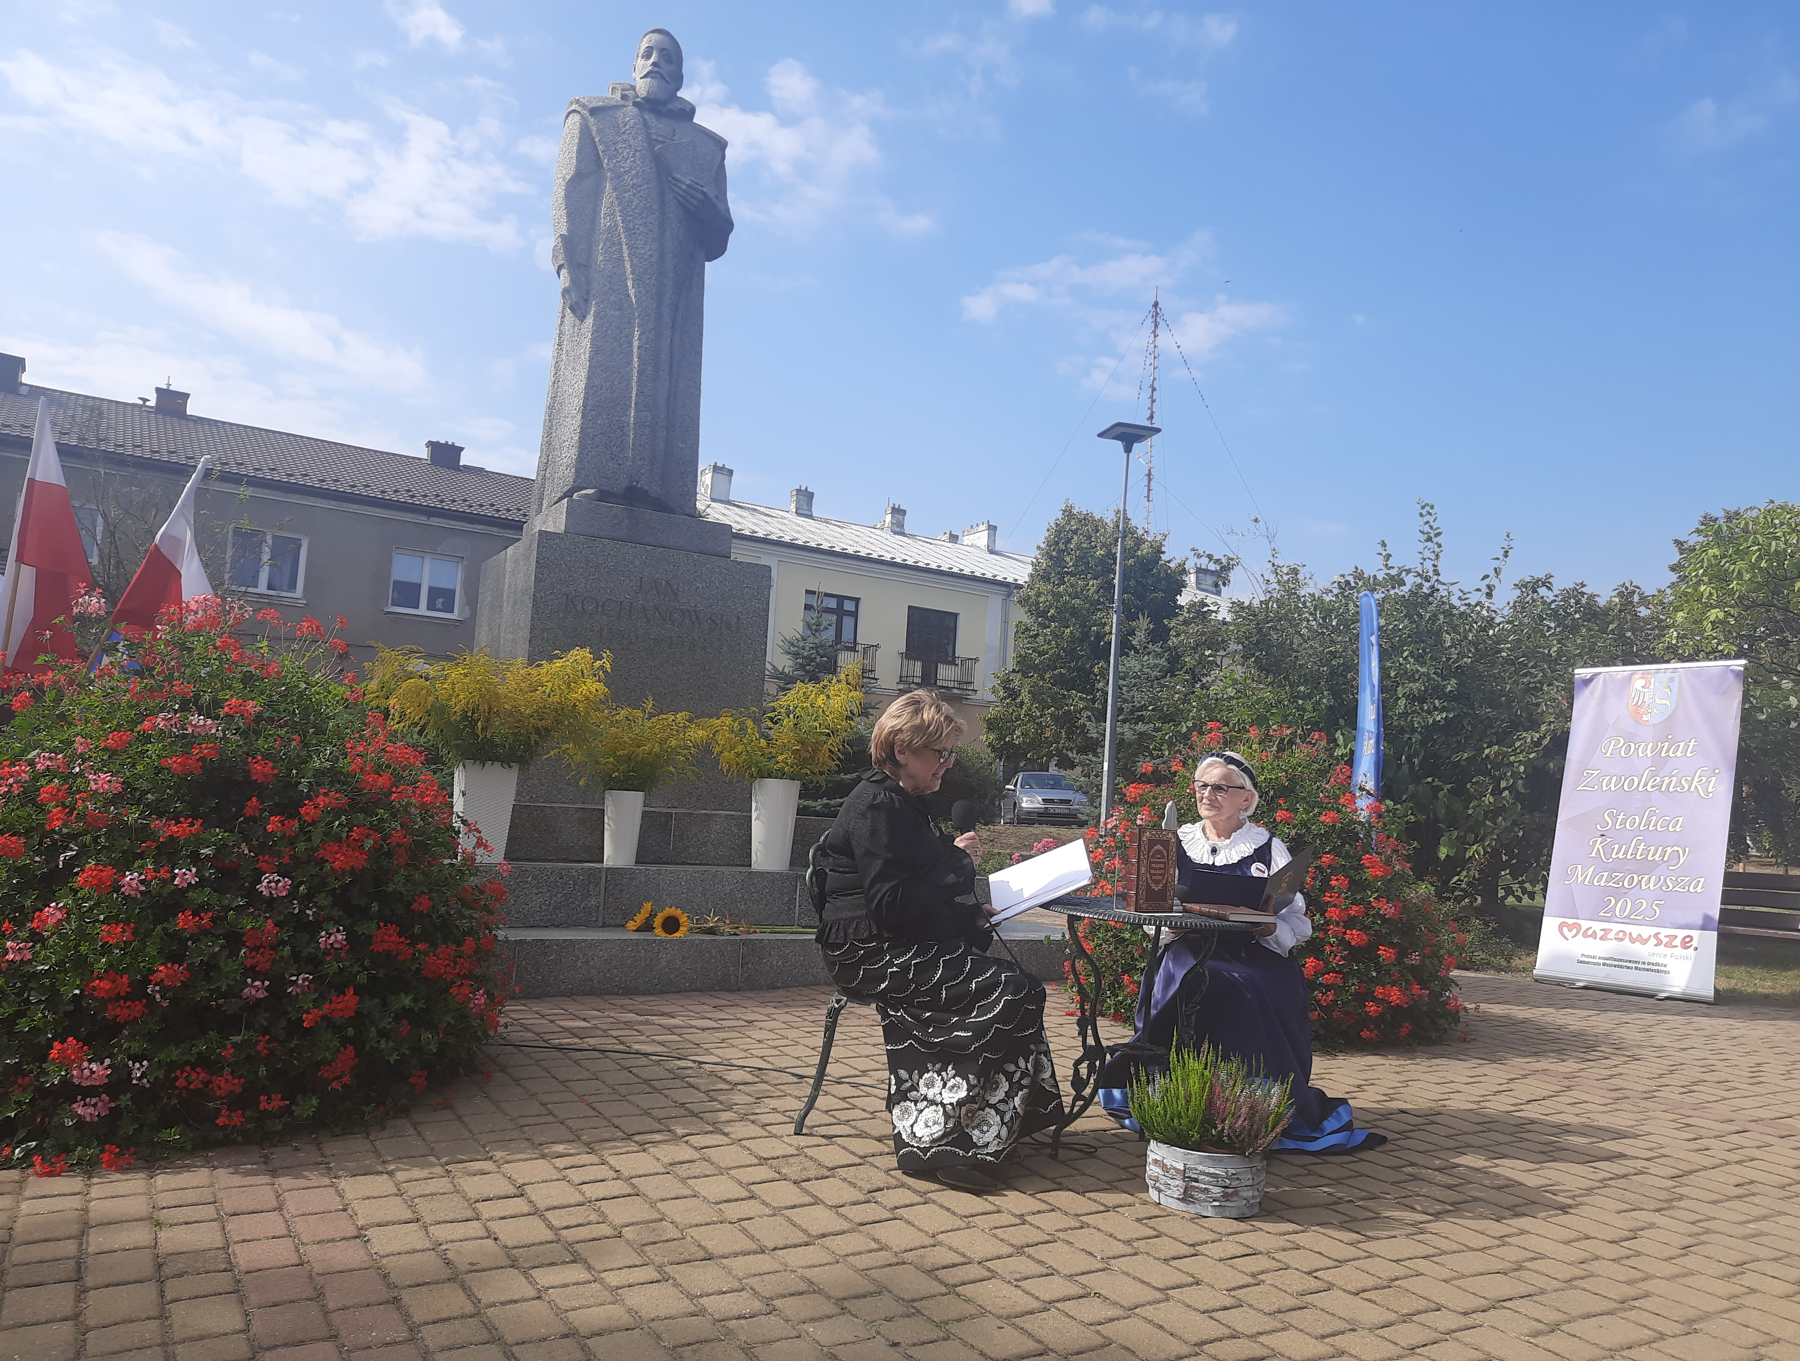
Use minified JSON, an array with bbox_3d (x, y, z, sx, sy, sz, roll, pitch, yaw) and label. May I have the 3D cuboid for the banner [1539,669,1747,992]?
[{"bbox_3d":[4.742,0.941,8.432,0.200,2.090,1.050,17,-11,-39],"label":"banner"}]

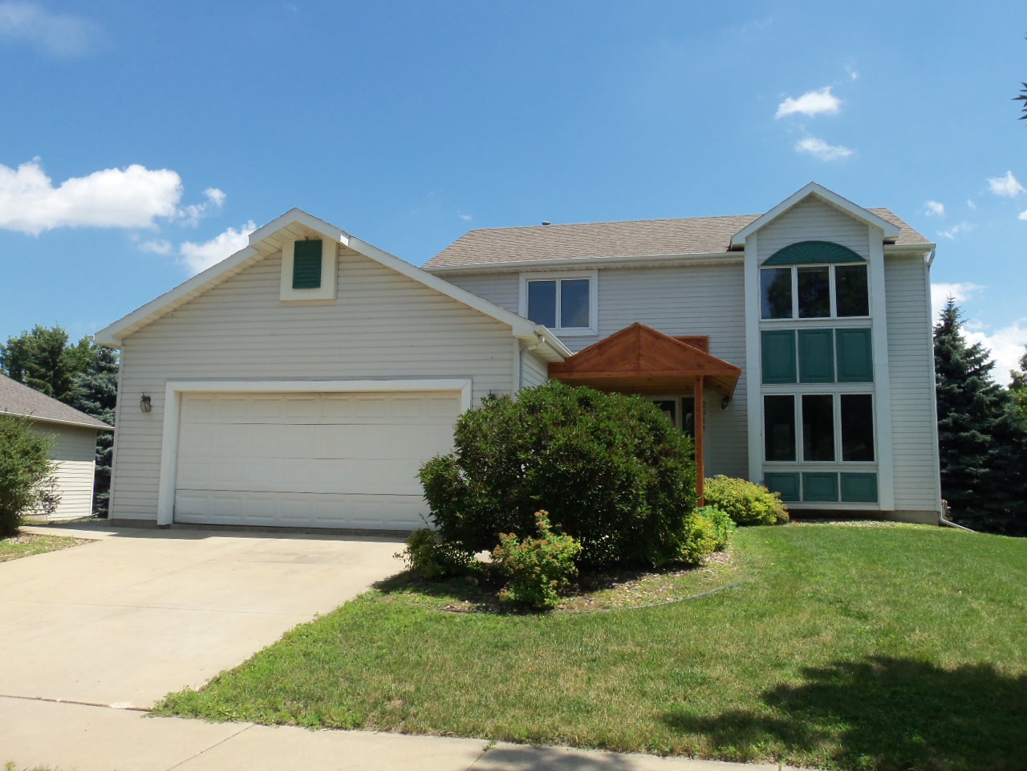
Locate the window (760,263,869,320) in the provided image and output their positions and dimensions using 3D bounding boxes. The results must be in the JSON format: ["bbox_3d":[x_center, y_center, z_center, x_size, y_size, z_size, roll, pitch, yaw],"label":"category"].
[{"bbox_3d":[6.357,-1.986,18.240,2.201,1.215,0.100,-1,-7,12],"label":"window"}]

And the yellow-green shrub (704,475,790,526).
[{"bbox_3d":[4.589,2.267,16.971,1.653,0.967,1.350,-1,-7,12],"label":"yellow-green shrub"}]

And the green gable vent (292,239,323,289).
[{"bbox_3d":[-3.279,-1.925,13.698,0.479,0.813,0.050,-1,-7,12],"label":"green gable vent"}]

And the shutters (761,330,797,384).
[{"bbox_3d":[5.619,-0.606,18.233,0.718,1.169,0.050,-1,-7,12],"label":"shutters"}]

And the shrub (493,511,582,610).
[{"bbox_3d":[0.228,1.678,8.447,0.880,0.882,0.850,-1,-7,12],"label":"shrub"}]

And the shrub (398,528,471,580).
[{"bbox_3d":[-0.898,1.883,9.742,0.852,0.551,0.800,1,-7,0],"label":"shrub"}]

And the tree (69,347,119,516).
[{"bbox_3d":[-13.278,1.333,27.998,3.000,5.838,3.000,-1,-7,12],"label":"tree"}]

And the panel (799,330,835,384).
[{"bbox_3d":[6.378,-0.618,18.073,0.705,1.125,0.050,-1,-7,12],"label":"panel"}]

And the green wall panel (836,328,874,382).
[{"bbox_3d":[7.109,-0.629,17.918,0.725,1.149,0.050,-1,-7,12],"label":"green wall panel"}]

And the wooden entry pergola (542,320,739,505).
[{"bbox_3d":[2.656,0.870,16.911,3.340,3.530,3.950,-1,-7,12],"label":"wooden entry pergola"}]

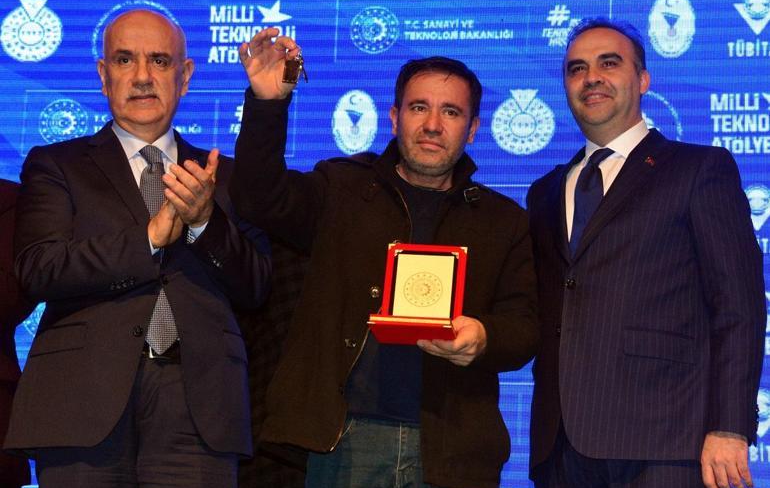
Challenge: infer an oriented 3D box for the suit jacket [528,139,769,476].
[{"bbox_3d":[0.563,0.097,3.650,0.560,0.760,0.340,-6,-12,38],"label":"suit jacket"}]

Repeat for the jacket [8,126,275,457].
[{"bbox_3d":[-0.519,0.081,3.500,0.570,0.735,0.410,5,-10,-20],"label":"jacket"}]

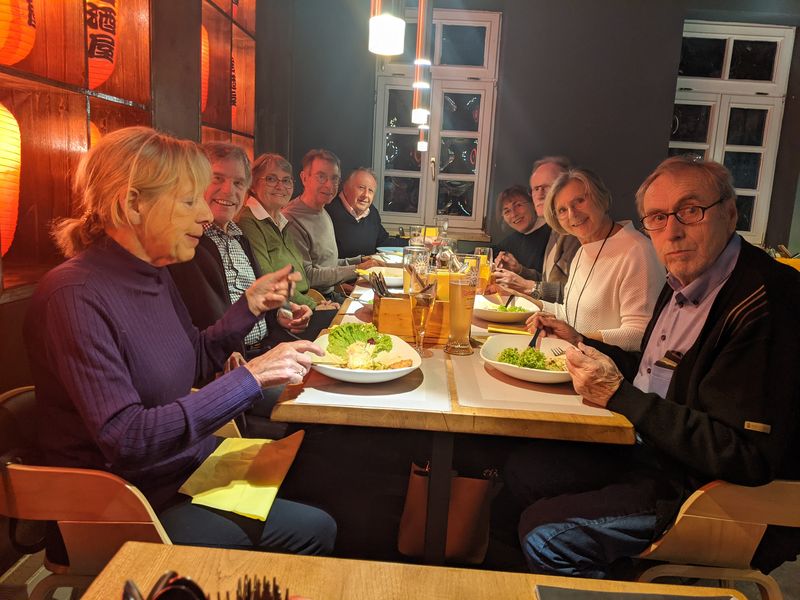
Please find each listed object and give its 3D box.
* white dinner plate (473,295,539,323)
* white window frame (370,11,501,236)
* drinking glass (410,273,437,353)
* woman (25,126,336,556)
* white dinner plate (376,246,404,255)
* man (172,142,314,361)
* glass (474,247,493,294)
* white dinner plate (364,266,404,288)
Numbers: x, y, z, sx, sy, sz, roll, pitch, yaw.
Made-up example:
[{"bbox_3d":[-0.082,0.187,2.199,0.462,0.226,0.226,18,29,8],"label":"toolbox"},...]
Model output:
[{"bbox_3d":[0.331,0.030,2.075,0.260,0.050,0.260,3,10,0],"label":"white dinner plate"},{"bbox_3d":[0.246,-1.287,4.564,0.878,1.544,0.120,3,10,0],"label":"white window frame"},{"bbox_3d":[0.060,0.035,1.558,0.064,0.194,0.064,3,10,0],"label":"drinking glass"},{"bbox_3d":[-0.448,0.290,1.273,0.700,1.240,0.520,1,10,-13],"label":"woman"},{"bbox_3d":[-0.016,-0.308,3.906,0.260,0.040,0.260,3,10,-1],"label":"white dinner plate"},{"bbox_3d":[-0.432,0.152,1.939,0.740,1.280,0.550,9,12,30],"label":"man"},{"bbox_3d":[0.343,-0.121,2.547,0.073,0.183,0.073,3,10,0],"label":"glass"},{"bbox_3d":[-0.021,-0.091,2.655,0.260,0.050,0.260,3,10,-1],"label":"white dinner plate"}]

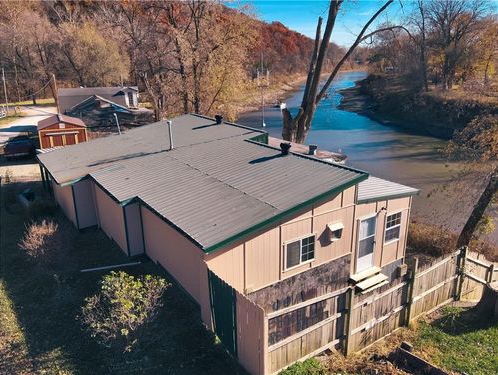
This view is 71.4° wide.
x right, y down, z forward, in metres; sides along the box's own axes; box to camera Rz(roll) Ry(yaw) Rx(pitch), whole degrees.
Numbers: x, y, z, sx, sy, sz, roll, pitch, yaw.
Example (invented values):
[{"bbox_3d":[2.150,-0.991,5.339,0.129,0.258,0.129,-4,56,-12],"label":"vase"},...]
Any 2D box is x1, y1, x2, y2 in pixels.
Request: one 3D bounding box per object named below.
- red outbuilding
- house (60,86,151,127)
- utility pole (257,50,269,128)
[{"bbox_3d":[-14.317,-3.859,26.545,3.050,2.600,3.700,-9,21,-27],"label":"red outbuilding"},{"bbox_3d":[-17.585,-9.653,42.191,10.800,4.600,10.500,-8,20,-24],"label":"house"},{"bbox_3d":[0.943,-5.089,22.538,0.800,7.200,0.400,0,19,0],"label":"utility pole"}]

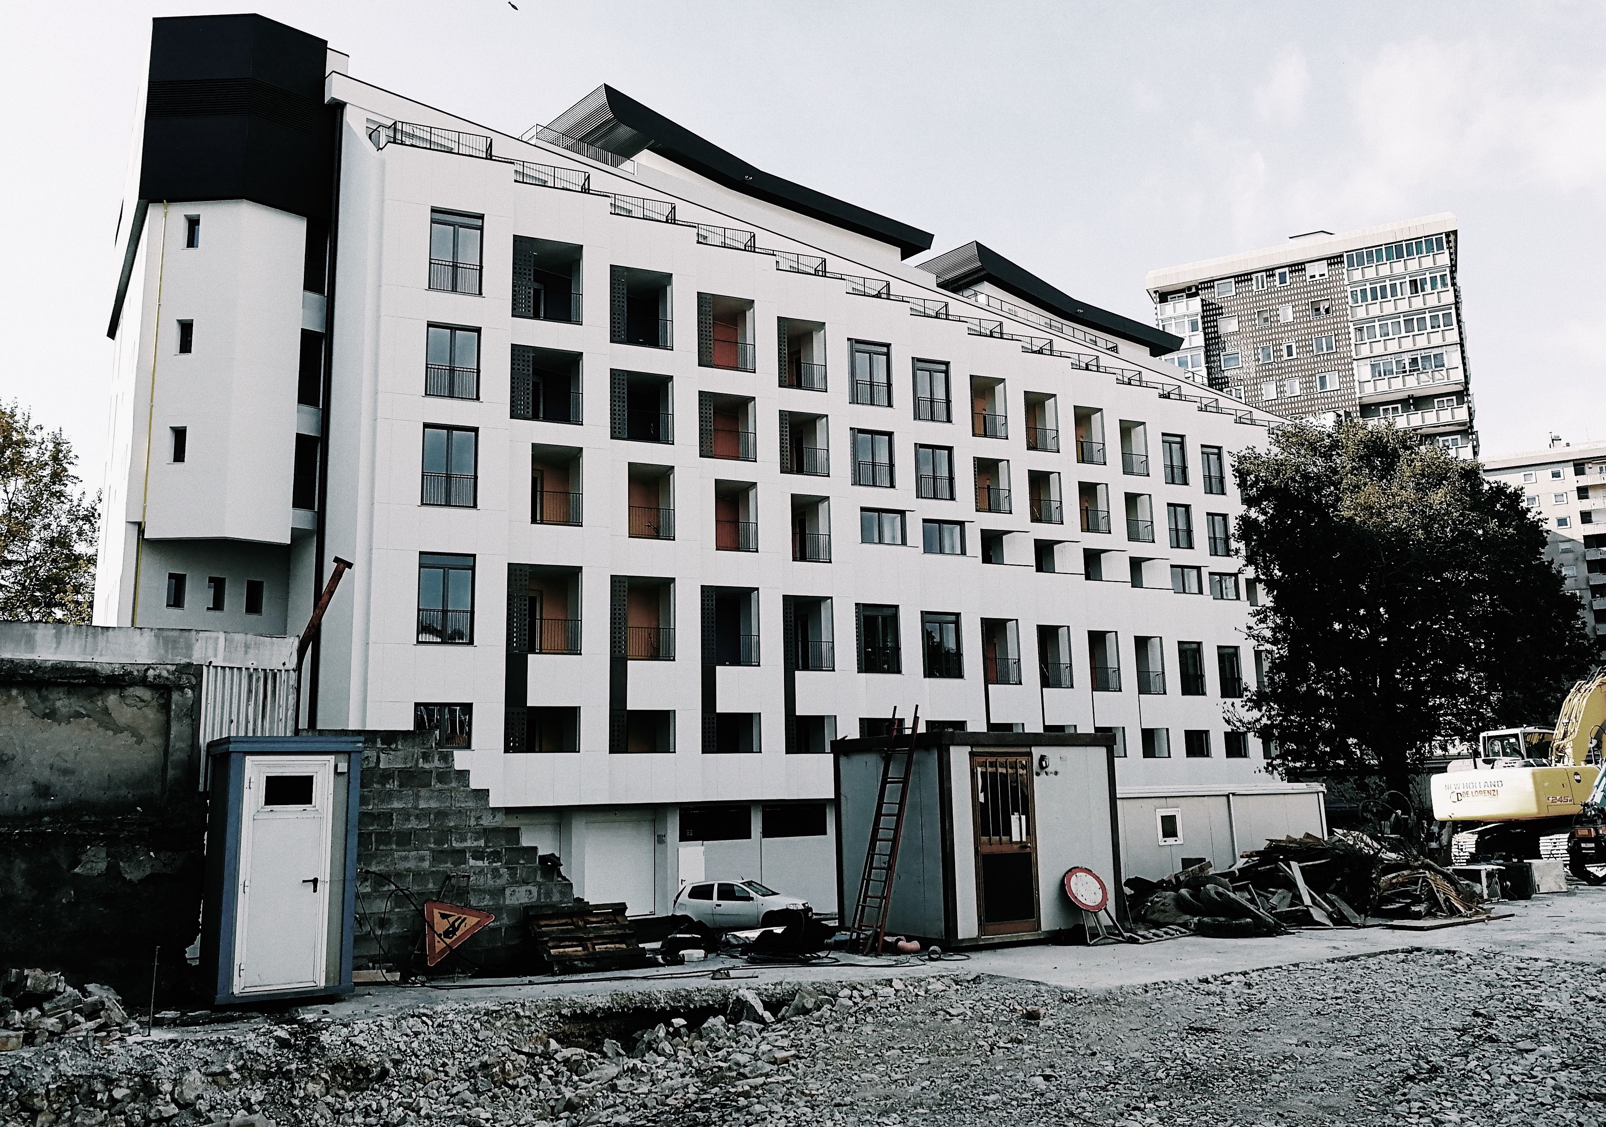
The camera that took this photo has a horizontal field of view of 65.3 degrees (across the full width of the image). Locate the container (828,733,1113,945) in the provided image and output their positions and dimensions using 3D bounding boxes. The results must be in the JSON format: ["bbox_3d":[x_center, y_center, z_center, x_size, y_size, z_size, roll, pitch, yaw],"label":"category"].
[{"bbox_3d":[2.321,3.612,16.795,2.965,2.500,2.462,5,-13,-32],"label":"container"}]

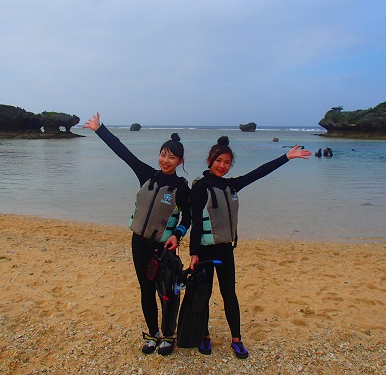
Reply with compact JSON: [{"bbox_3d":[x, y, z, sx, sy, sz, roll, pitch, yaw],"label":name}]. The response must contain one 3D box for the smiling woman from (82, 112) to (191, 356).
[{"bbox_3d":[-0.400,0.354,2.875,0.800,1.750,0.420,2,9,12],"label":"smiling woman"}]

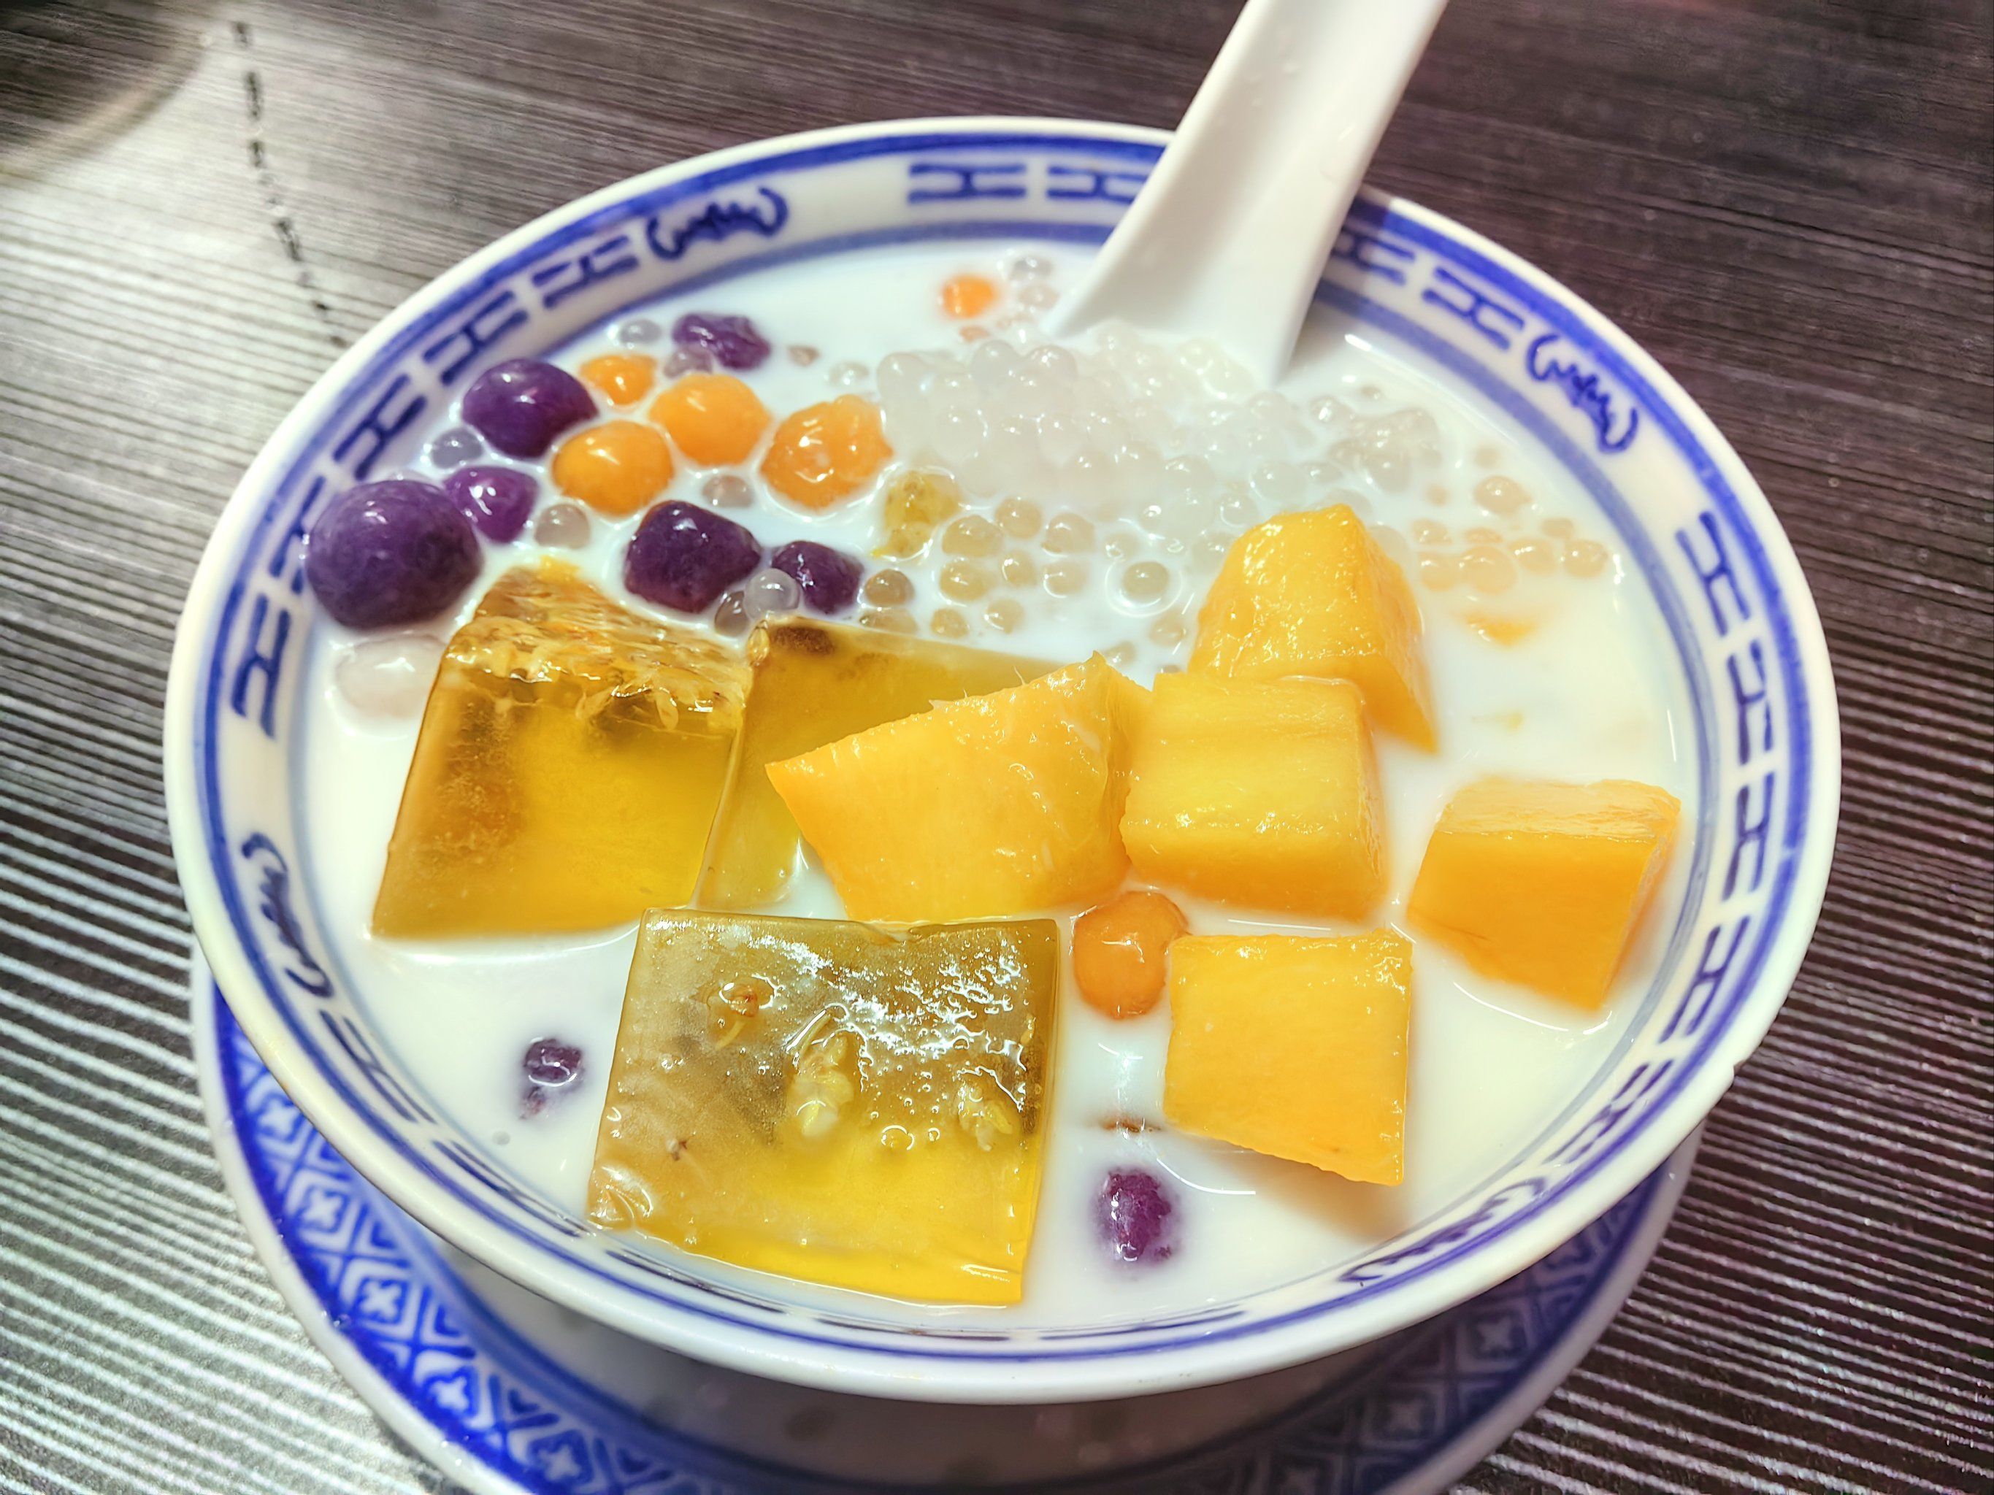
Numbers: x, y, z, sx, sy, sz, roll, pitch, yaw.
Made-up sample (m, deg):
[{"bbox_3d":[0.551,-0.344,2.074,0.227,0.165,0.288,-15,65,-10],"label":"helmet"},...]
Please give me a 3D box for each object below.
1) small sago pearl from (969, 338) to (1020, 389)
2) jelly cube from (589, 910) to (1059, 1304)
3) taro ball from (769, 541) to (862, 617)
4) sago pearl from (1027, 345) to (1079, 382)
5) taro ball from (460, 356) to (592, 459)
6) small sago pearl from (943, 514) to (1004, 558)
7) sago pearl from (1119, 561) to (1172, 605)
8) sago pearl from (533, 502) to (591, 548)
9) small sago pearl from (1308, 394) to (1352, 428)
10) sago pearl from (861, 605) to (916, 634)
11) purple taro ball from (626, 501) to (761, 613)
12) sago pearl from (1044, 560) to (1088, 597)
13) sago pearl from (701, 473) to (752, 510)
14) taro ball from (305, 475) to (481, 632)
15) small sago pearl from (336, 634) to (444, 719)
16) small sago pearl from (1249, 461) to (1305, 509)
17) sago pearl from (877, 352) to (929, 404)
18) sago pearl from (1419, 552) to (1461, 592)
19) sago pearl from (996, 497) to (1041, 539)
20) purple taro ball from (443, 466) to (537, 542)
[{"bbox_3d":[0.000,-0.041,0.167,0.005,0.005,0.005,0,53,0],"label":"small sago pearl"},{"bbox_3d":[-0.012,0.029,0.122,0.031,0.015,0.027,3,53,1],"label":"jelly cube"},{"bbox_3d":[-0.018,-0.016,0.153,0.009,0.008,0.008,1,53,0],"label":"taro ball"},{"bbox_3d":[0.006,-0.040,0.165,0.006,0.005,0.005,0,53,0],"label":"sago pearl"},{"bbox_3d":[-0.050,-0.035,0.166,0.014,0.012,0.013,0,53,0],"label":"taro ball"},{"bbox_3d":[-0.002,-0.021,0.154,0.006,0.005,0.005,0,53,0],"label":"small sago pearl"},{"bbox_3d":[0.015,-0.016,0.153,0.005,0.005,0.005,1,53,0],"label":"sago pearl"},{"bbox_3d":[-0.045,-0.023,0.159,0.005,0.005,0.005,0,53,0],"label":"sago pearl"},{"bbox_3d":[0.035,-0.035,0.165,0.005,0.004,0.004,0,53,0],"label":"small sago pearl"},{"bbox_3d":[-0.010,-0.011,0.149,0.005,0.005,0.005,1,53,0],"label":"sago pearl"},{"bbox_3d":[-0.030,-0.019,0.152,0.013,0.011,0.012,0,53,0],"label":"purple taro ball"},{"bbox_3d":[0.007,-0.016,0.151,0.004,0.004,0.004,0,53,0],"label":"sago pearl"},{"bbox_3d":[-0.028,-0.026,0.159,0.005,0.005,0.005,1,53,0],"label":"sago pearl"},{"bbox_3d":[-0.059,-0.019,0.152,0.016,0.014,0.016,0,53,0],"label":"taro ball"},{"bbox_3d":[-0.058,-0.006,0.148,0.011,0.008,0.010,0,53,0],"label":"small sago pearl"},{"bbox_3d":[0.029,-0.027,0.160,0.005,0.005,0.005,0,53,0],"label":"small sago pearl"},{"bbox_3d":[-0.010,-0.039,0.163,0.006,0.006,0.006,1,53,0],"label":"sago pearl"},{"bbox_3d":[0.044,-0.018,0.155,0.004,0.004,0.004,0,53,0],"label":"sago pearl"},{"bbox_3d":[0.002,-0.024,0.160,0.004,0.004,0.004,0,53,0],"label":"sago pearl"},{"bbox_3d":[-0.052,-0.025,0.158,0.009,0.008,0.008,1,53,0],"label":"purple taro ball"}]

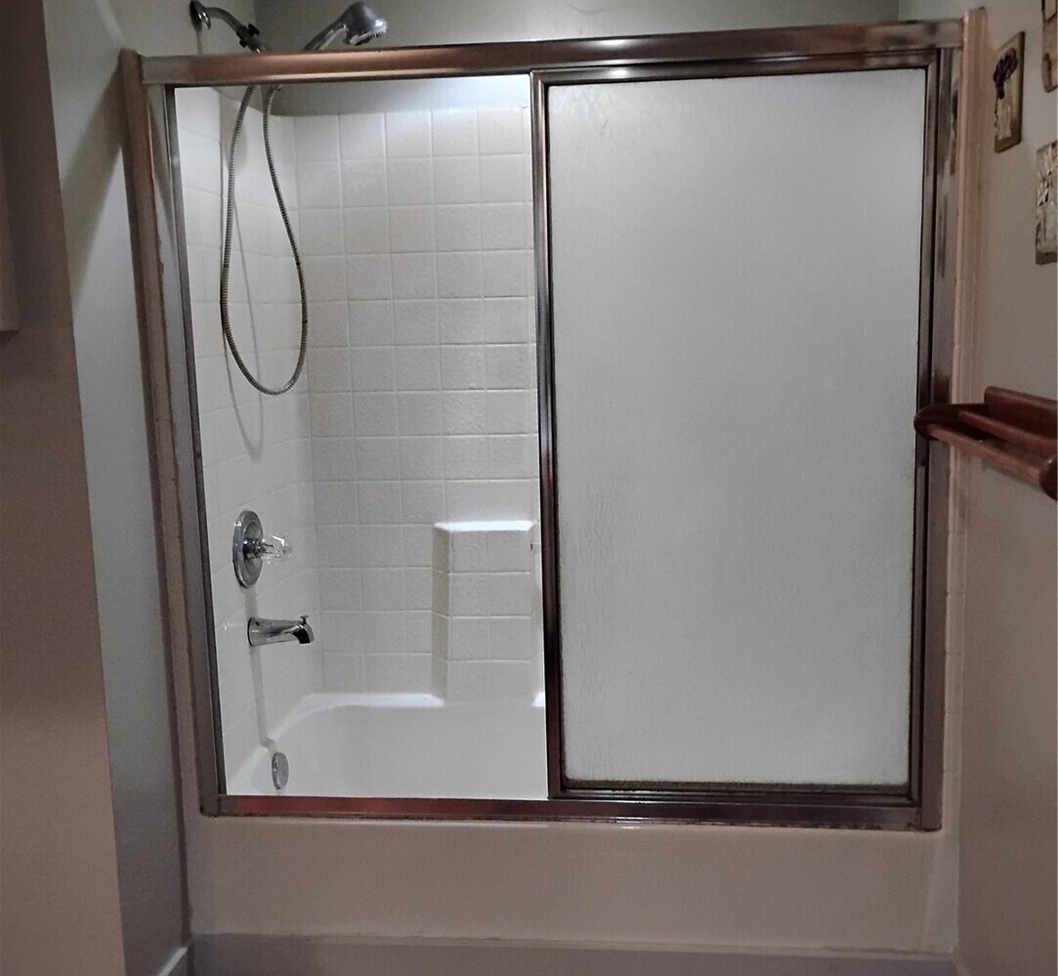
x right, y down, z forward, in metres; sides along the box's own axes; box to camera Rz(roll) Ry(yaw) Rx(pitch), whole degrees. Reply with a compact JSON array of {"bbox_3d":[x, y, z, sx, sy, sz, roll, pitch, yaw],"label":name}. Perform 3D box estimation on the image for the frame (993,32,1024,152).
[{"bbox_3d":[0.755,-0.618,1.800,0.014,0.160,0.117,-1,8,5],"label":"frame"}]

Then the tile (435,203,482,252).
[{"bbox_3d":[-0.171,-0.631,2.765,0.111,0.111,0.010,-1,9,5],"label":"tile"}]

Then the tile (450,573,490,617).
[{"bbox_3d":[-0.146,0.267,2.792,0.094,0.109,0.010,-1,8,6],"label":"tile"}]

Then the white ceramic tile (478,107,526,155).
[{"bbox_3d":[-0.066,-0.852,2.710,0.109,0.109,0.010,-1,9,5],"label":"white ceramic tile"}]

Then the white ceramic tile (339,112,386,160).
[{"bbox_3d":[-0.399,-0.848,2.742,0.109,0.109,0.010,-1,9,5],"label":"white ceramic tile"}]

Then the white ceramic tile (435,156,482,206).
[{"bbox_3d":[-0.175,-0.738,2.733,0.109,0.109,0.010,-1,8,5],"label":"white ceramic tile"}]

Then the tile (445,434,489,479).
[{"bbox_3d":[-0.156,-0.075,2.828,0.109,0.109,0.010,-1,9,5],"label":"tile"}]

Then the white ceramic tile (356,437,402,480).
[{"bbox_3d":[-0.380,-0.071,2.873,0.111,0.111,0.010,-1,9,5],"label":"white ceramic tile"}]

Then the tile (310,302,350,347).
[{"bbox_3d":[-0.502,-0.404,2.830,0.111,0.111,0.010,-1,9,5],"label":"tile"}]

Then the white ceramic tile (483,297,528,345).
[{"bbox_3d":[-0.053,-0.406,2.759,0.109,0.109,0.010,-1,8,6],"label":"white ceramic tile"}]

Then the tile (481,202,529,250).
[{"bbox_3d":[-0.060,-0.630,2.744,0.109,0.109,0.010,-1,9,5],"label":"tile"}]

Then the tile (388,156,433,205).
[{"bbox_3d":[-0.284,-0.735,2.737,0.109,0.109,0.010,-1,9,5],"label":"tile"}]

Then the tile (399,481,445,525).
[{"bbox_3d":[-0.265,0.037,2.866,0.109,0.109,0.010,-1,9,5],"label":"tile"}]

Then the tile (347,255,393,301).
[{"bbox_3d":[-0.390,-0.513,2.780,0.109,0.109,0.010,-1,9,5],"label":"tile"}]

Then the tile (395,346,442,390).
[{"bbox_3d":[-0.274,-0.296,2.828,0.111,0.111,0.010,-1,9,5],"label":"tile"}]

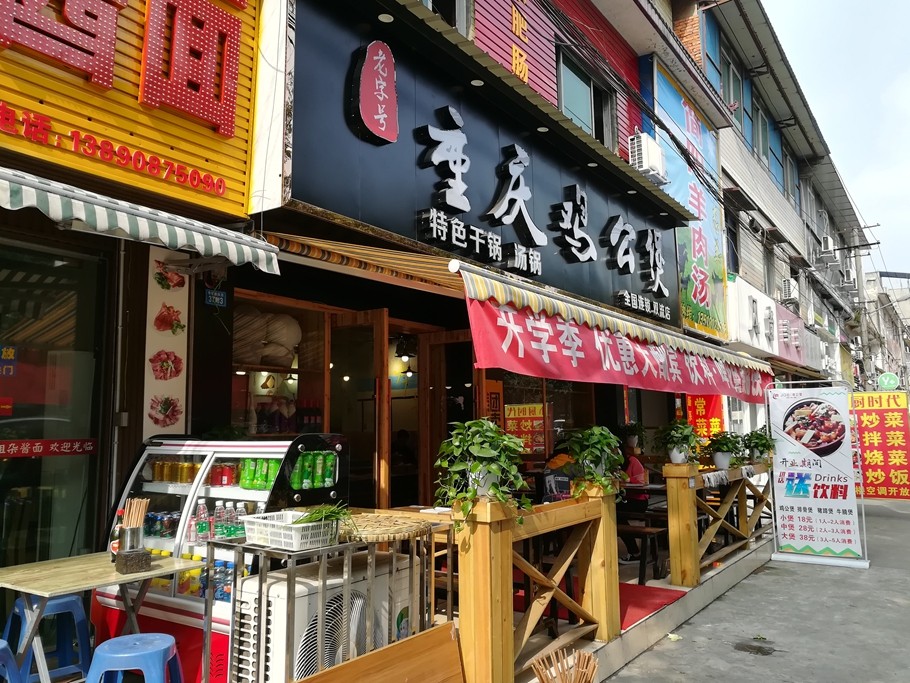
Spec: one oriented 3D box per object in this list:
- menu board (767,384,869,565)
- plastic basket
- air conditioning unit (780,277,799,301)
[{"bbox_3d":[3.978,1.450,7.608,0.935,1.970,0.200,-5,-8,30],"label":"menu board"},{"bbox_3d":[-0.716,0.829,2.993,0.415,0.103,0.250,-7,-9,41],"label":"plastic basket"},{"bbox_3d":[9.405,-1.401,19.208,0.300,0.560,0.800,-6,-9,36],"label":"air conditioning unit"}]

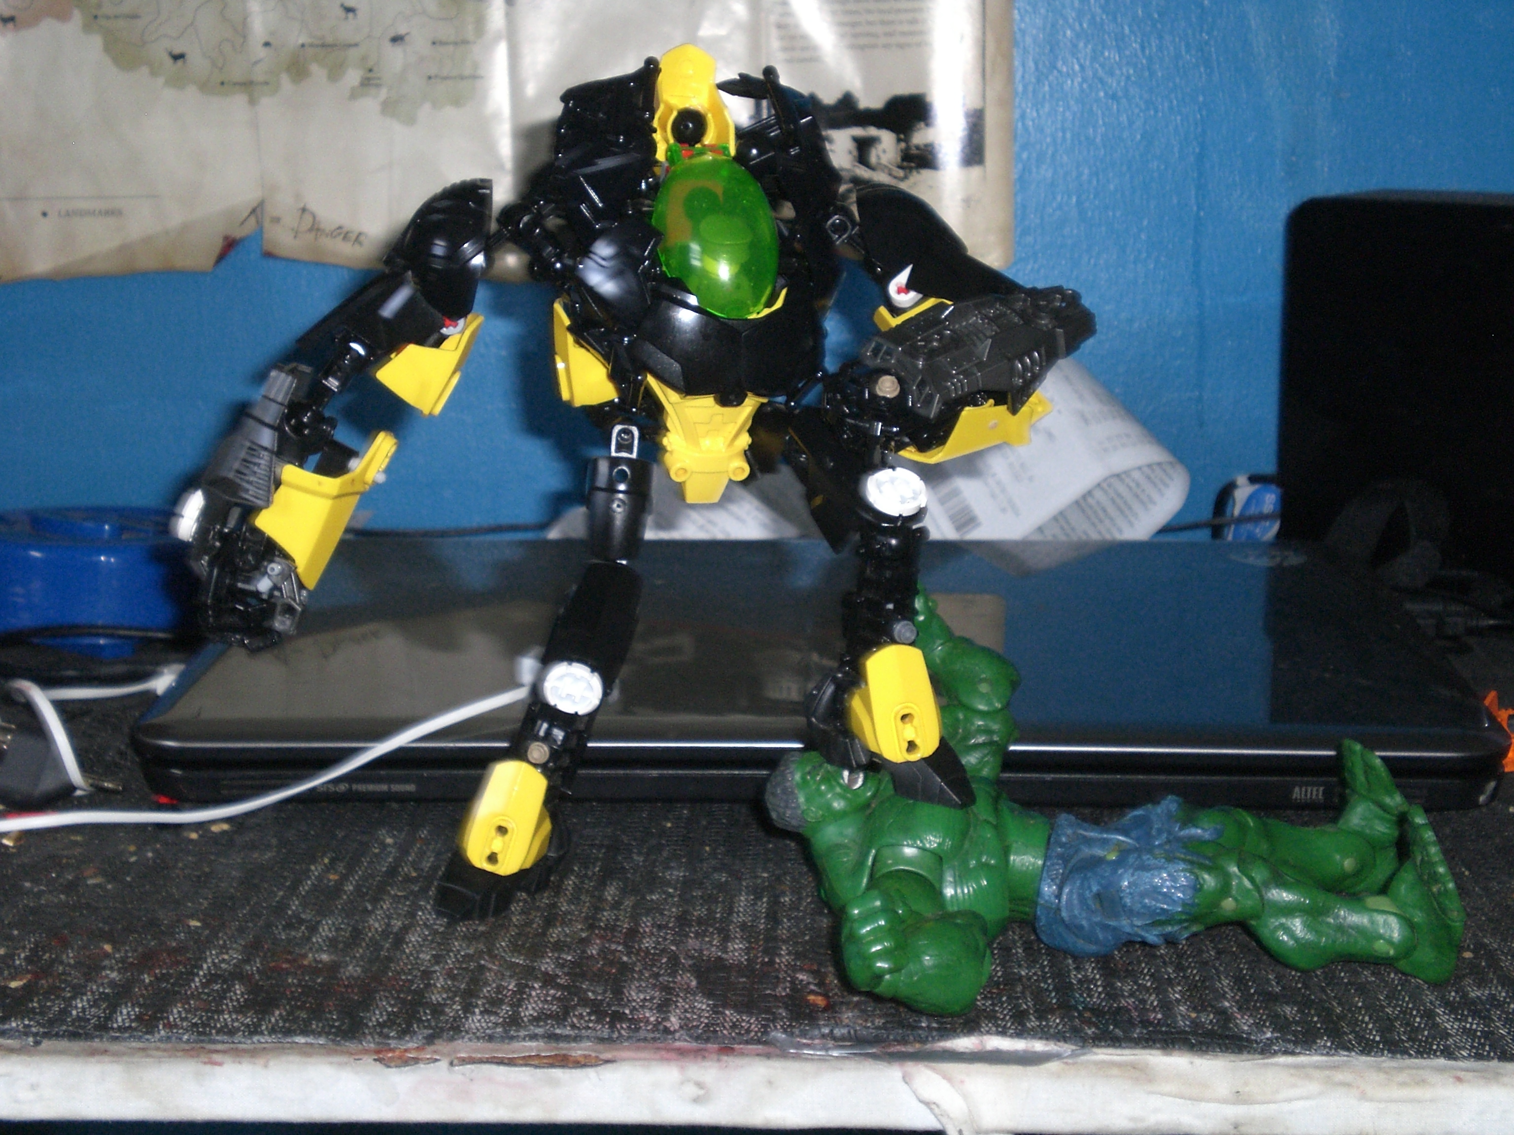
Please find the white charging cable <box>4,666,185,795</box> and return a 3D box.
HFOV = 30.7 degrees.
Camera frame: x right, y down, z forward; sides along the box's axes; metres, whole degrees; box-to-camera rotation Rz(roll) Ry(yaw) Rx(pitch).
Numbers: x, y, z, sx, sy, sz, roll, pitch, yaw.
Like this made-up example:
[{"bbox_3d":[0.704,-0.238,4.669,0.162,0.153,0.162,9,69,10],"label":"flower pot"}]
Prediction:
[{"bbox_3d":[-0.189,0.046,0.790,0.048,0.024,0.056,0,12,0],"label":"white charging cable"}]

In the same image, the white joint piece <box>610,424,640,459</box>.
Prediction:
[{"bbox_3d":[-0.035,-0.034,0.734,0.007,0.010,0.008,3,0,-2],"label":"white joint piece"}]

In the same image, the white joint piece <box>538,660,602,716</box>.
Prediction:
[{"bbox_3d":[-0.048,0.030,0.718,0.016,0.016,0.006,1,28,6],"label":"white joint piece"}]

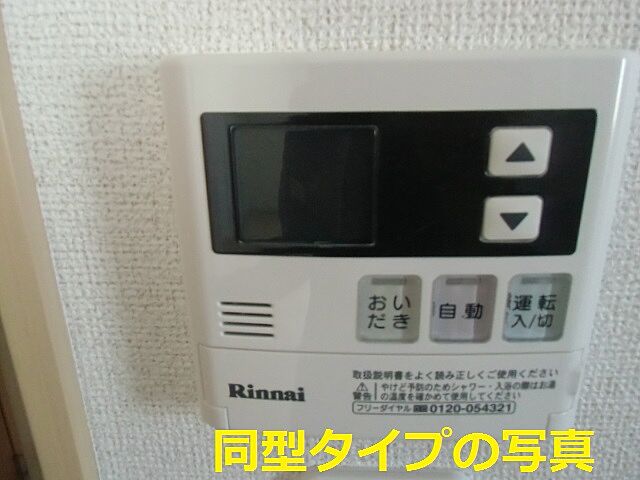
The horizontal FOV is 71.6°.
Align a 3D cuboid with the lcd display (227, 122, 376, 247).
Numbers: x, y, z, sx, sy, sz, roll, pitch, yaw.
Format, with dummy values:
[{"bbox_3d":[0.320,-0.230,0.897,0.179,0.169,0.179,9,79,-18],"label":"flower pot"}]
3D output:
[{"bbox_3d":[-0.004,-0.015,0.120,0.038,0.032,0.005,0,17,2],"label":"lcd display"}]

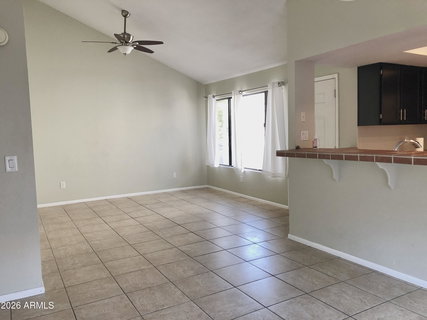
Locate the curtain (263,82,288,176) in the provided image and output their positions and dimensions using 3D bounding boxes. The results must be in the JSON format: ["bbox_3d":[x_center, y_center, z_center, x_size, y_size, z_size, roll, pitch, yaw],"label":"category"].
[{"bbox_3d":[1.032,-0.498,5.925,0.110,1.600,0.610,-4,6,-30],"label":"curtain"}]

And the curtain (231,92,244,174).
[{"bbox_3d":[0.478,-0.565,6.867,0.100,1.600,0.350,-4,6,-30],"label":"curtain"}]

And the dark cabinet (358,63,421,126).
[{"bbox_3d":[2.325,-0.844,4.576,0.869,0.761,0.326,-4,6,-30],"label":"dark cabinet"}]

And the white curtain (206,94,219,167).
[{"bbox_3d":[-0.021,-0.634,7.725,0.100,1.600,0.400,-4,6,-30],"label":"white curtain"}]

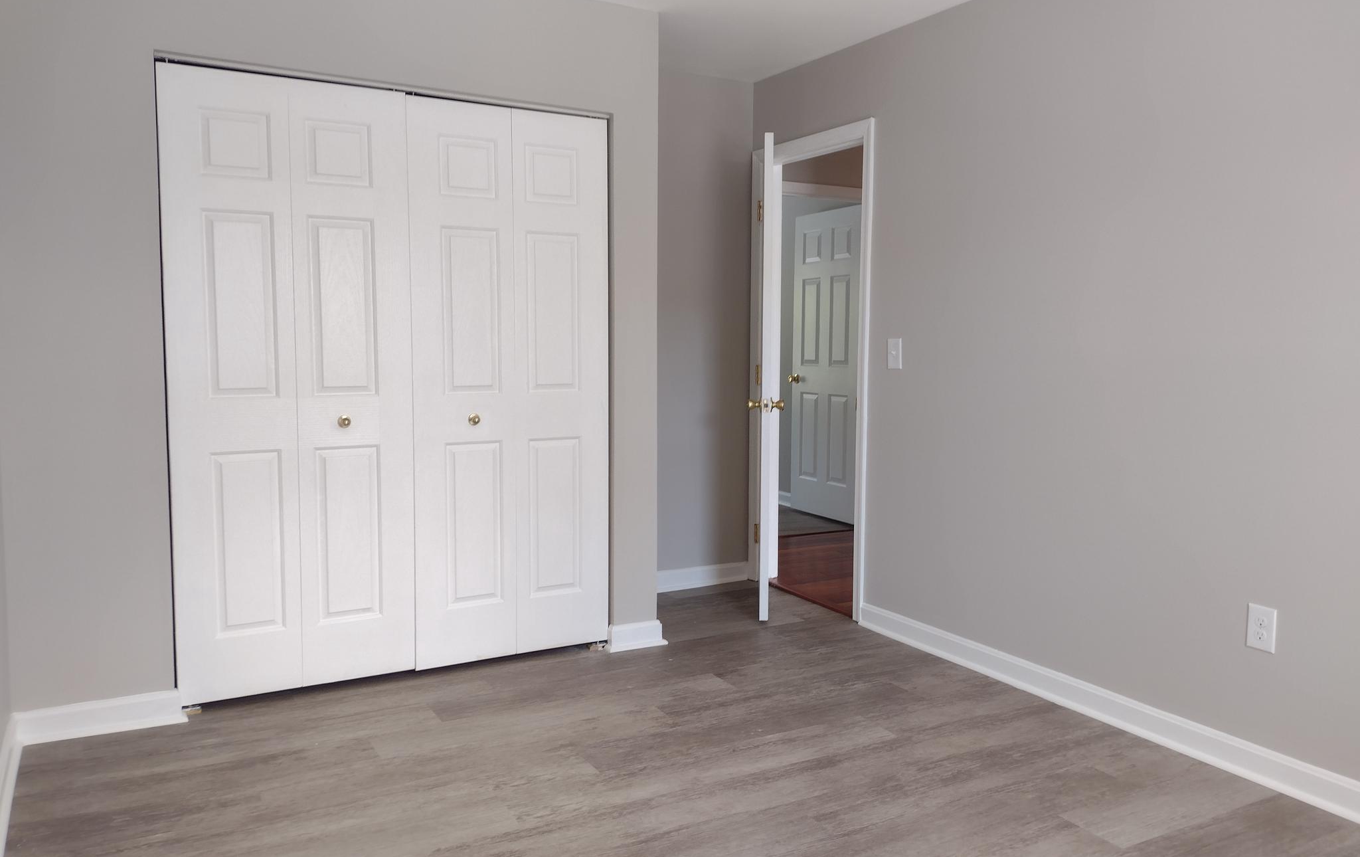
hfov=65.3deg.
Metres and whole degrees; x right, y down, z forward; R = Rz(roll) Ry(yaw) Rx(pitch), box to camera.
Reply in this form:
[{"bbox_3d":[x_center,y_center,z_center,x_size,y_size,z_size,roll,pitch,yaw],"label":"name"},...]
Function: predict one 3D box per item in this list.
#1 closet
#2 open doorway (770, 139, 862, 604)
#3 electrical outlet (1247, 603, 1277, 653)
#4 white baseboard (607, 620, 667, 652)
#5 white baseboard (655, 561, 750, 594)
[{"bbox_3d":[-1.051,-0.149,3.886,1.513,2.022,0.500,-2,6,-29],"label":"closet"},{"bbox_3d":[0.612,-0.211,4.842,0.130,2.031,0.765,-2,6,-29],"label":"open doorway"},{"bbox_3d":[1.625,0.561,2.970,0.010,0.122,0.080,-2,6,-29],"label":"electrical outlet"},{"bbox_3d":[-0.166,0.819,4.153,0.244,0.095,0.030,-2,6,-29],"label":"white baseboard"},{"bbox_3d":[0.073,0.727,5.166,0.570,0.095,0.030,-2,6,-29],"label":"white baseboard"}]

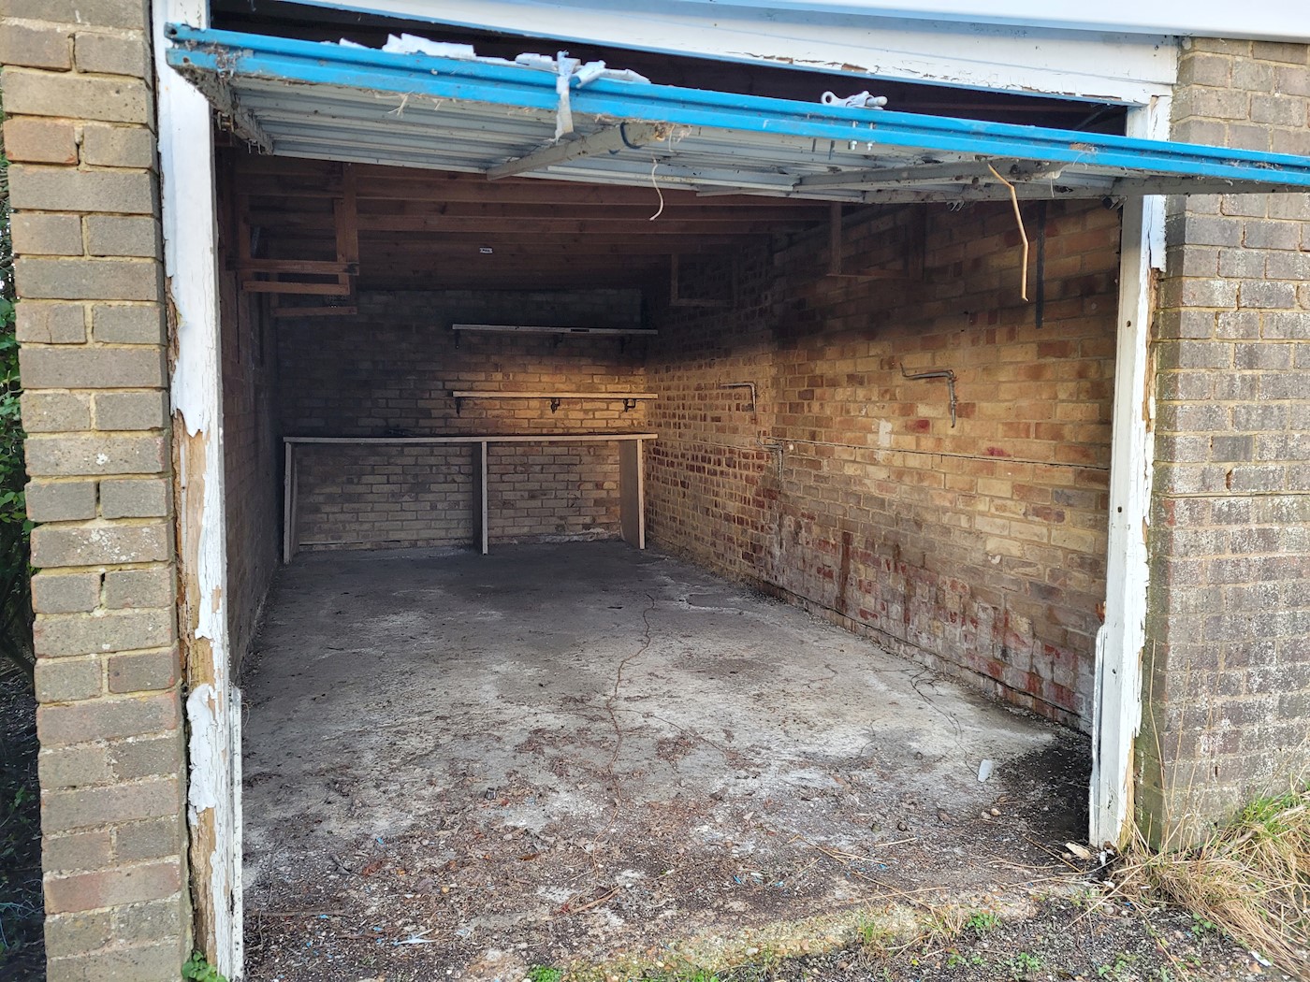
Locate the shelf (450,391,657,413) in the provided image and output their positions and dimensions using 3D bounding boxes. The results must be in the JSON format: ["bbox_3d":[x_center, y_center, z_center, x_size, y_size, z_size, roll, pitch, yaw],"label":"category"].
[{"bbox_3d":[-0.836,-0.729,8.180,1.690,0.184,0.333,-1,5,-17],"label":"shelf"}]

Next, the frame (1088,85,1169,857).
[{"bbox_3d":[1.208,-0.018,2.508,0.087,1.904,0.078,-1,5,-17],"label":"frame"}]

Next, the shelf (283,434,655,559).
[{"bbox_3d":[-1.430,0.024,7.933,2.872,0.932,0.576,-1,5,-17],"label":"shelf"}]

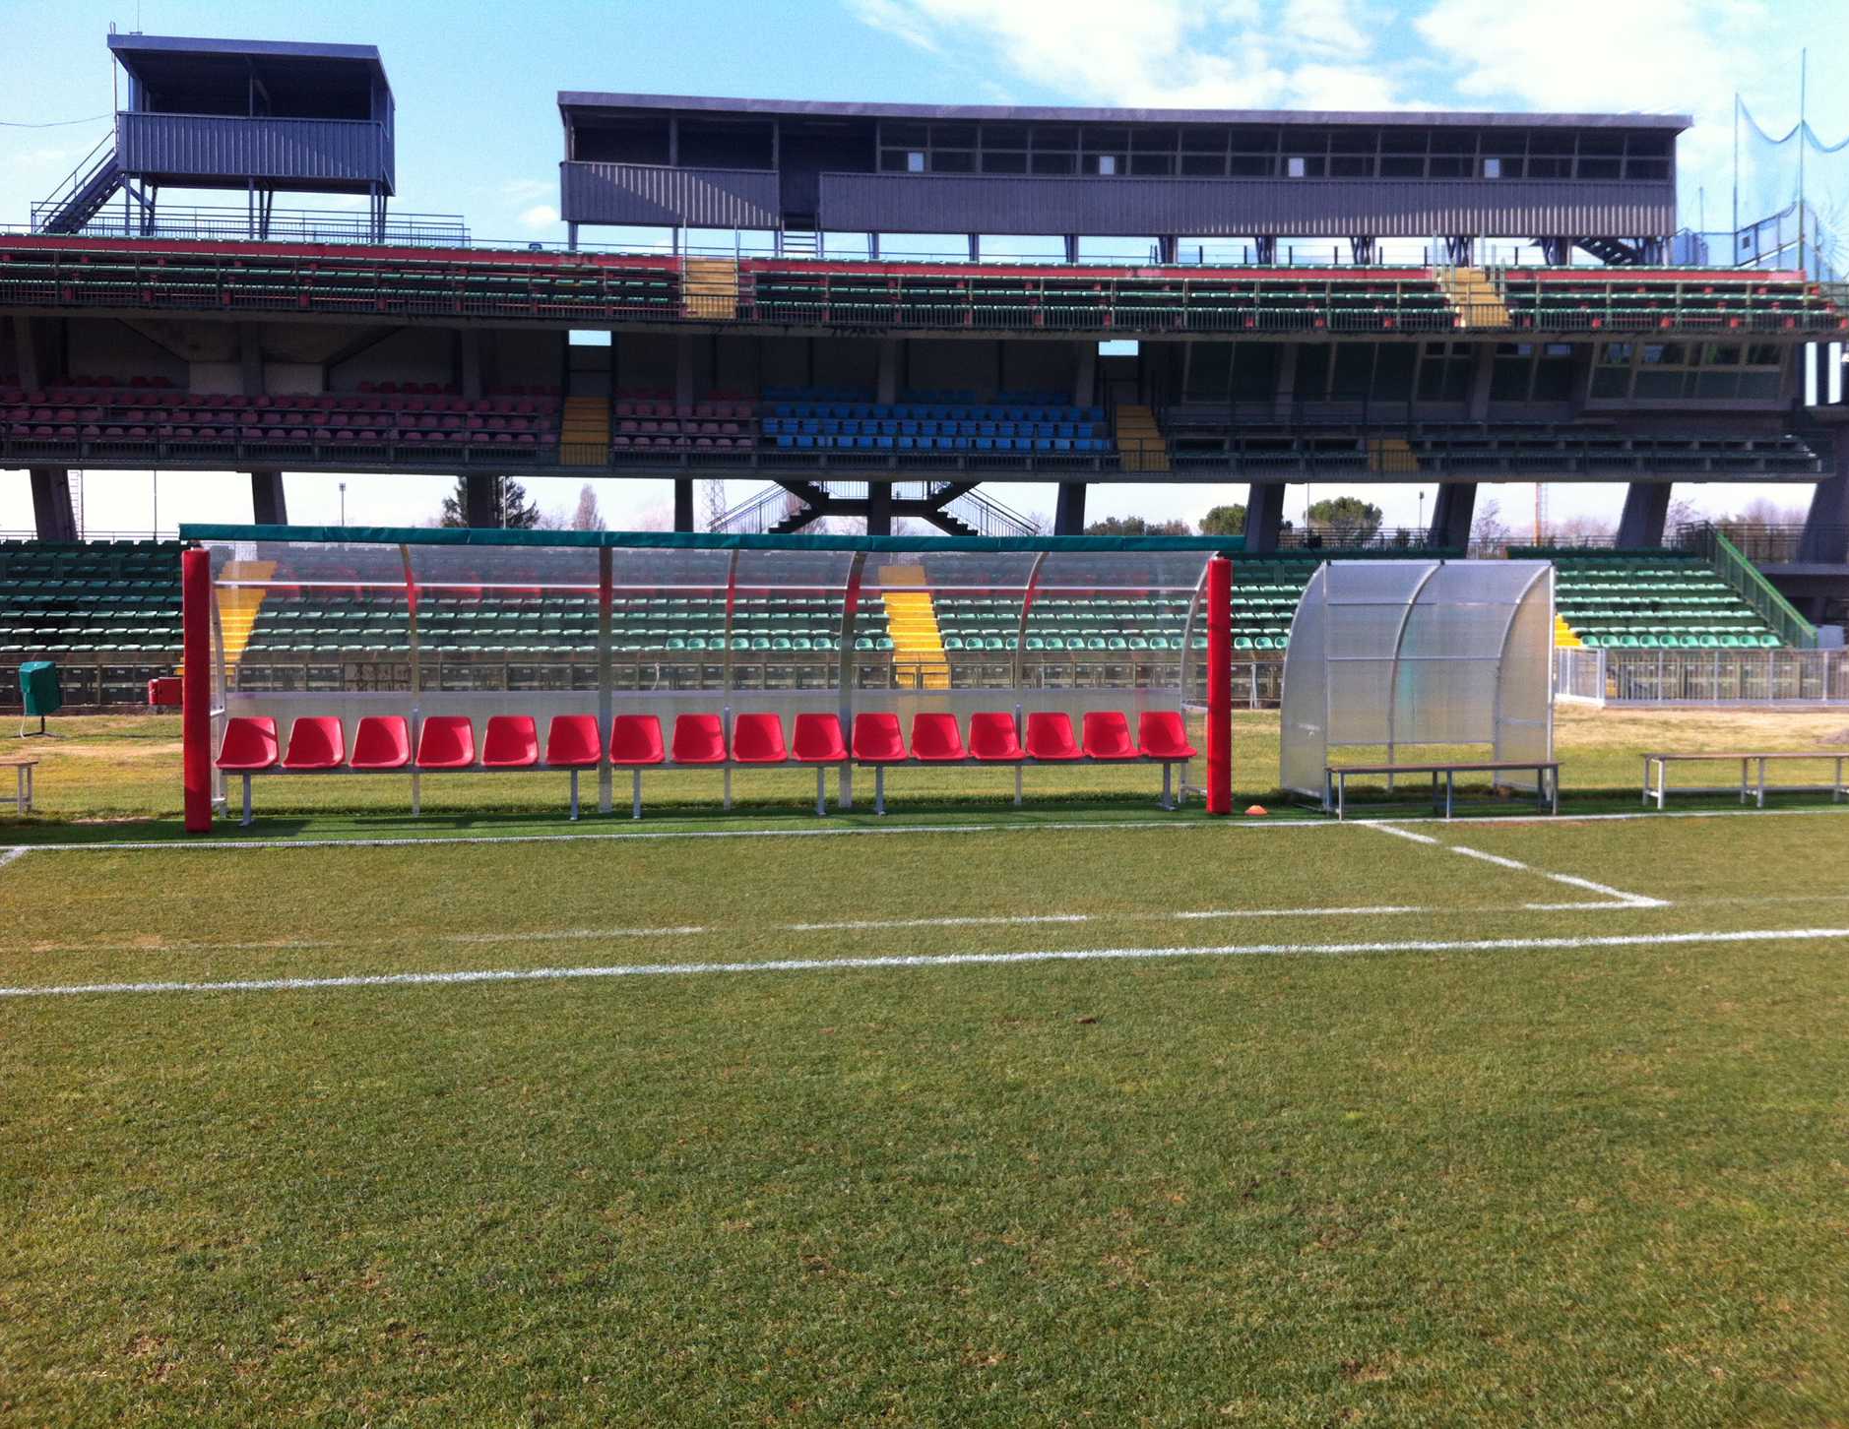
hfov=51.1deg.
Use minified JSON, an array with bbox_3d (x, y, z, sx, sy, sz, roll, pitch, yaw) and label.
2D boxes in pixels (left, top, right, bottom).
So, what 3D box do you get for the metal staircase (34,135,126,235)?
[{"bbox_3d":[-19.420,-12.032,44.300,2.200,2.600,0.850,0,2,-4],"label":"metal staircase"}]

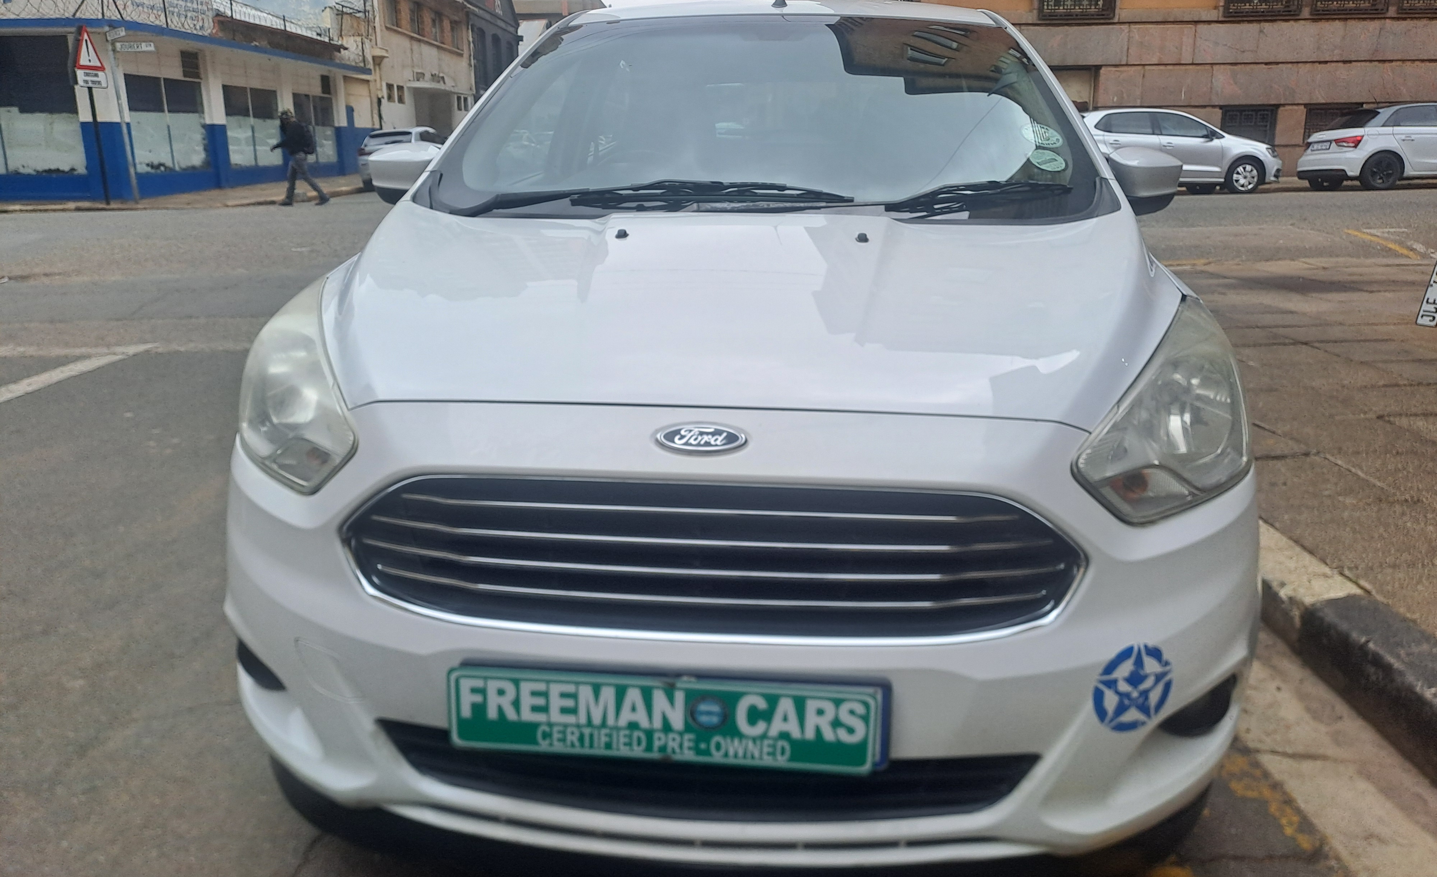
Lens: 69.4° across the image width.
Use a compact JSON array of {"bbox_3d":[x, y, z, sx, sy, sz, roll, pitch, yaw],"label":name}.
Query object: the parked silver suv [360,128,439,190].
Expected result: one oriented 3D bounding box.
[{"bbox_3d":[-7.733,-7.235,26.534,1.800,1.560,4.350,-1,16,-3],"label":"parked silver suv"}]

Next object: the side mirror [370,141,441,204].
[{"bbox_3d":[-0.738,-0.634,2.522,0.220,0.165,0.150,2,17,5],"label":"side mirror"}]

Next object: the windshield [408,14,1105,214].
[{"bbox_3d":[0.103,-0.745,2.396,1.400,0.150,0.950,2,45,5],"label":"windshield"}]

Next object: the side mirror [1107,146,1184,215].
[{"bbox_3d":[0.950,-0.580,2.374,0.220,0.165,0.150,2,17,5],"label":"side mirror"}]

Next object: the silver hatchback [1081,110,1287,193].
[{"bbox_3d":[7.863,-5.138,18.393,3.970,1.460,1.690,1,16,4],"label":"silver hatchback"}]

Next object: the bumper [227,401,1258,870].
[{"bbox_3d":[-0.009,0.222,1.475,1.680,0.620,0.490,2,17,5],"label":"bumper"}]

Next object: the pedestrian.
[{"bbox_3d":[-7.578,-5.057,18.564,0.800,1.700,0.520,-1,16,-3],"label":"pedestrian"}]

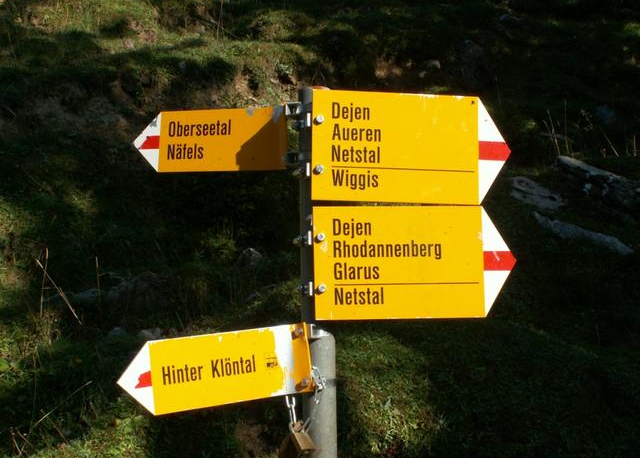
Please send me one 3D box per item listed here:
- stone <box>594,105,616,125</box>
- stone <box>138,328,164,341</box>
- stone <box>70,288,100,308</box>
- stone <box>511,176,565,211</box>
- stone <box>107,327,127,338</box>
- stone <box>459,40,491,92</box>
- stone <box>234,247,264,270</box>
[{"bbox_3d":[2.178,-0.866,7.900,0.168,0.153,0.150,-1,-2,0],"label":"stone"},{"bbox_3d":[-0.868,0.543,5.300,0.123,0.081,0.100,-1,-2,0],"label":"stone"},{"bbox_3d":[-1.280,0.374,5.650,0.164,0.109,0.120,-1,-2,0],"label":"stone"},{"bbox_3d":[1.407,-0.230,6.700,0.349,0.214,0.260,-1,-2,0],"label":"stone"},{"bbox_3d":[-1.042,0.532,5.300,0.102,0.059,0.085,-1,-2,0],"label":"stone"},{"bbox_3d":[1.328,-1.405,8.900,0.275,0.425,0.300,-1,-2,0],"label":"stone"},{"bbox_3d":[-0.409,0.171,6.000,0.174,0.127,0.150,-1,-2,0],"label":"stone"}]

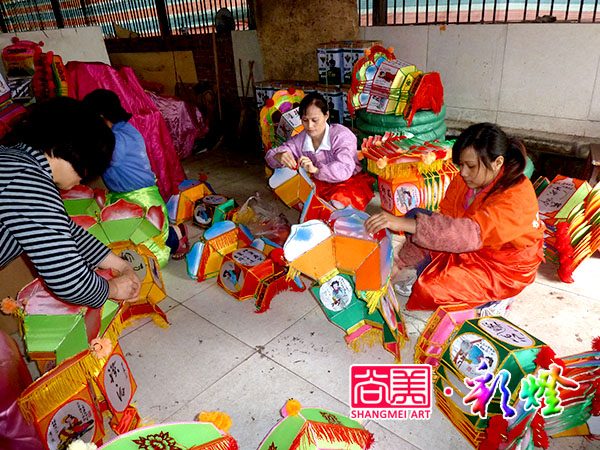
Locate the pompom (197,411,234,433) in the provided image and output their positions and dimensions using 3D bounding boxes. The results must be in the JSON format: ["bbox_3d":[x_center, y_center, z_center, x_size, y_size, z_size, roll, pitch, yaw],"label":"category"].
[{"bbox_3d":[-0.213,0.490,1.080,0.075,0.050,0.060,-5,25,0],"label":"pompom"}]

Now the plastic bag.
[{"bbox_3d":[-0.249,-0.017,2.876,0.380,0.260,0.320,-5,24,0],"label":"plastic bag"}]

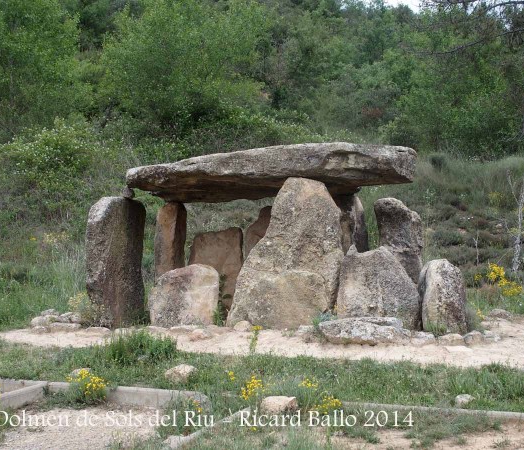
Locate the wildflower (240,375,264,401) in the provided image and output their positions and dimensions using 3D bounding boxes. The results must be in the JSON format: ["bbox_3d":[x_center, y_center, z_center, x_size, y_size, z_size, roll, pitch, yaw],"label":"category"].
[{"bbox_3d":[-0.080,1.369,7.300,0.200,0.220,0.180,0,0,0],"label":"wildflower"}]

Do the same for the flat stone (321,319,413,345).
[{"bbox_3d":[1.302,1.333,10.900,1.170,0.260,0.650,0,0,0],"label":"flat stone"}]

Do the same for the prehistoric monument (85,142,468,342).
[{"bbox_3d":[0.200,0.130,12.700,5.100,2.650,3.000,0,0,6],"label":"prehistoric monument"}]

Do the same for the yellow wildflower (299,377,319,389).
[{"bbox_3d":[0.397,1.345,7.400,0.170,0.110,0.150,0,0,0],"label":"yellow wildflower"}]

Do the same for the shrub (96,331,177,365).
[{"bbox_3d":[-1.365,1.337,9.500,0.880,0.330,0.600,0,0,0],"label":"shrub"}]

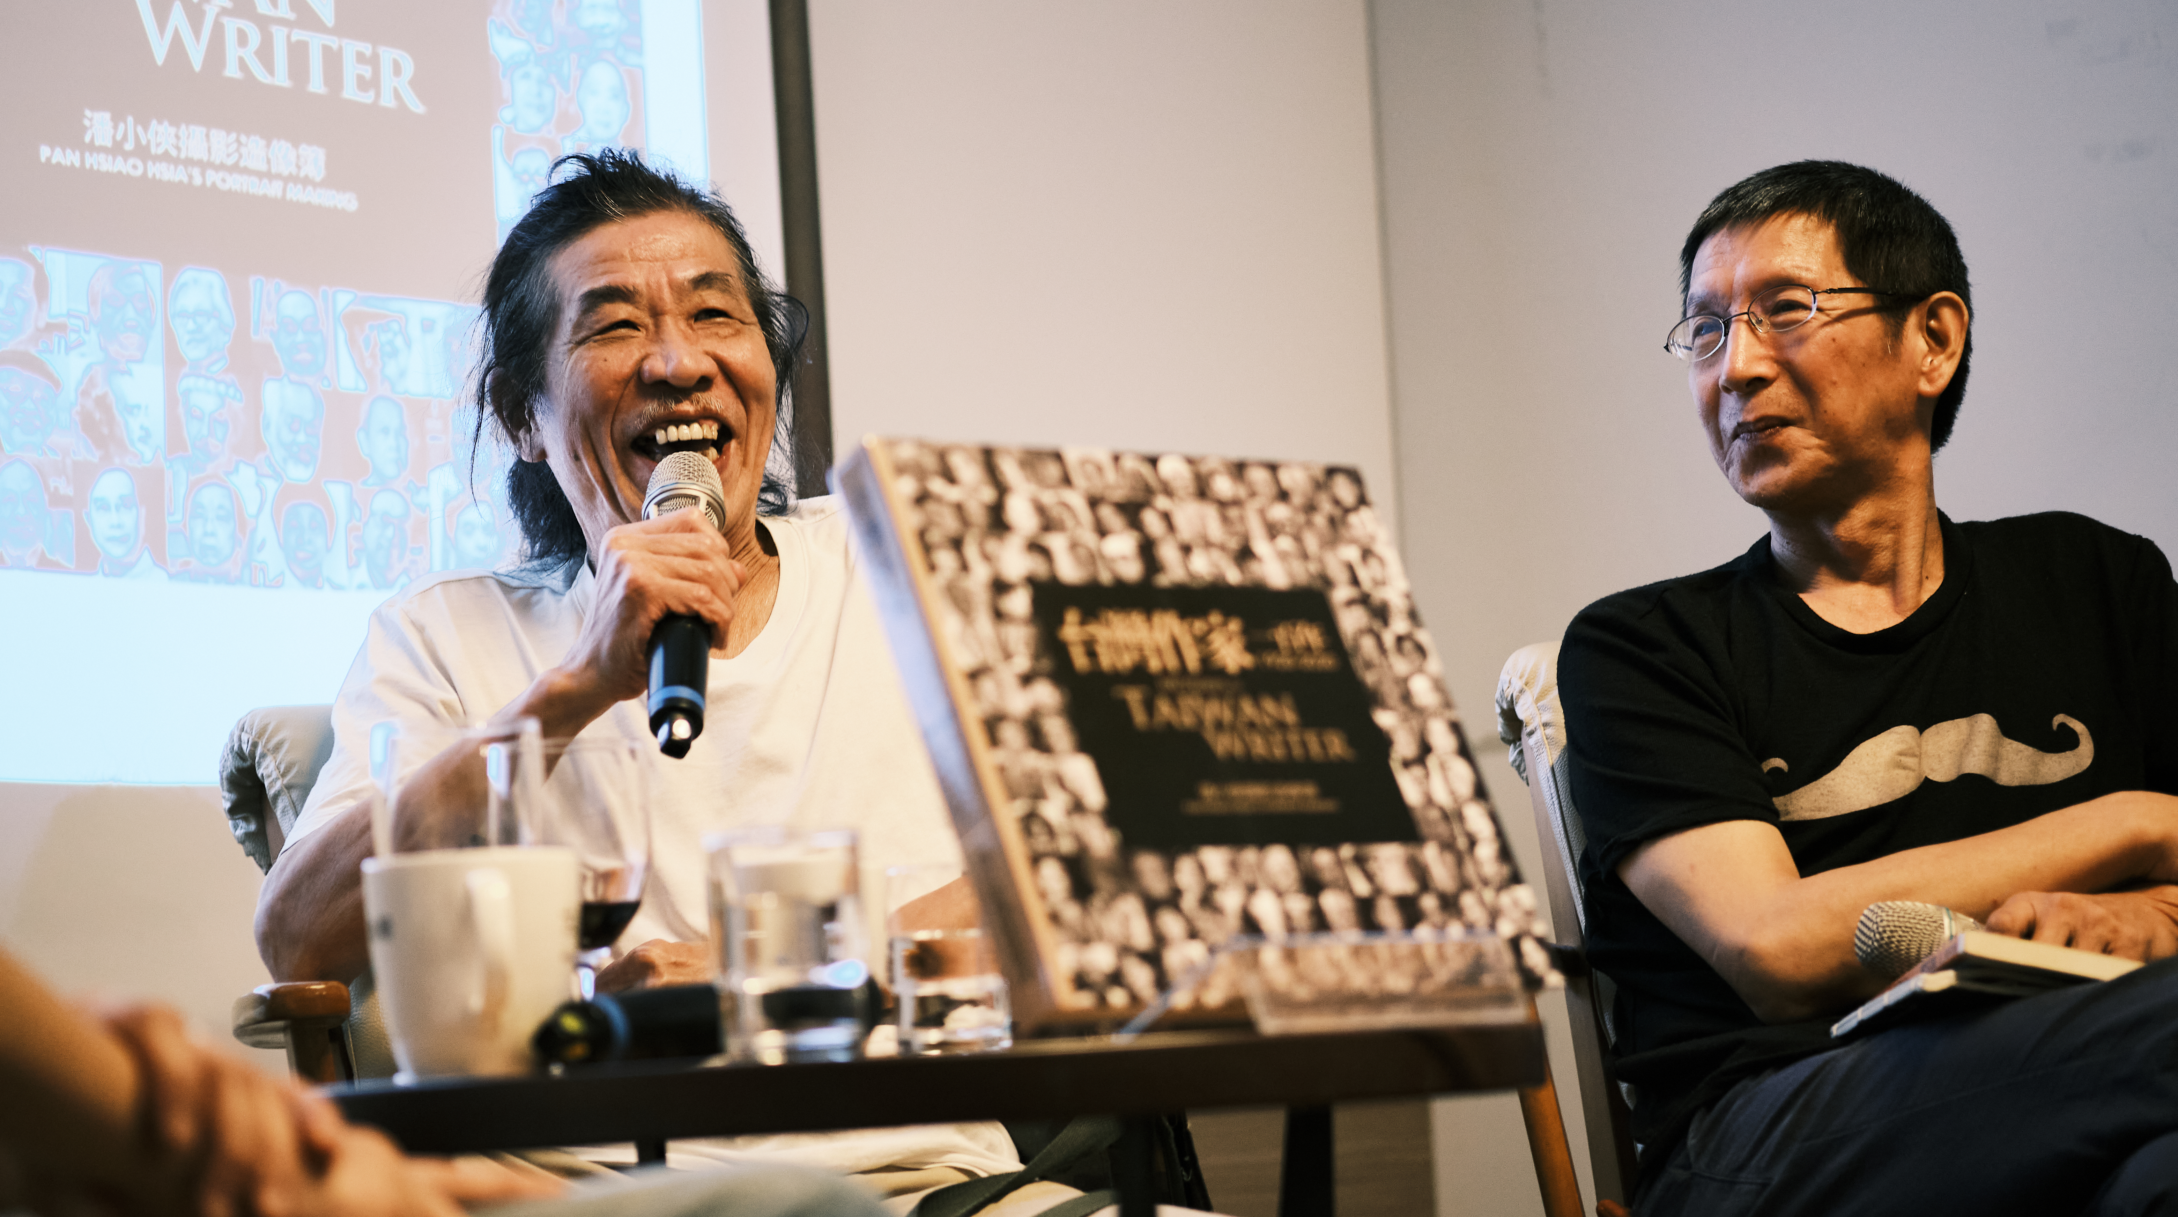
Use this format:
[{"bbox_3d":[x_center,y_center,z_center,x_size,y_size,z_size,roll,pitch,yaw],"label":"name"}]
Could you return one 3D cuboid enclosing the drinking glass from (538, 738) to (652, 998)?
[{"bbox_3d":[-0.262,0.151,2.320,0.083,0.168,0.083,-4,-5,0],"label":"drinking glass"}]

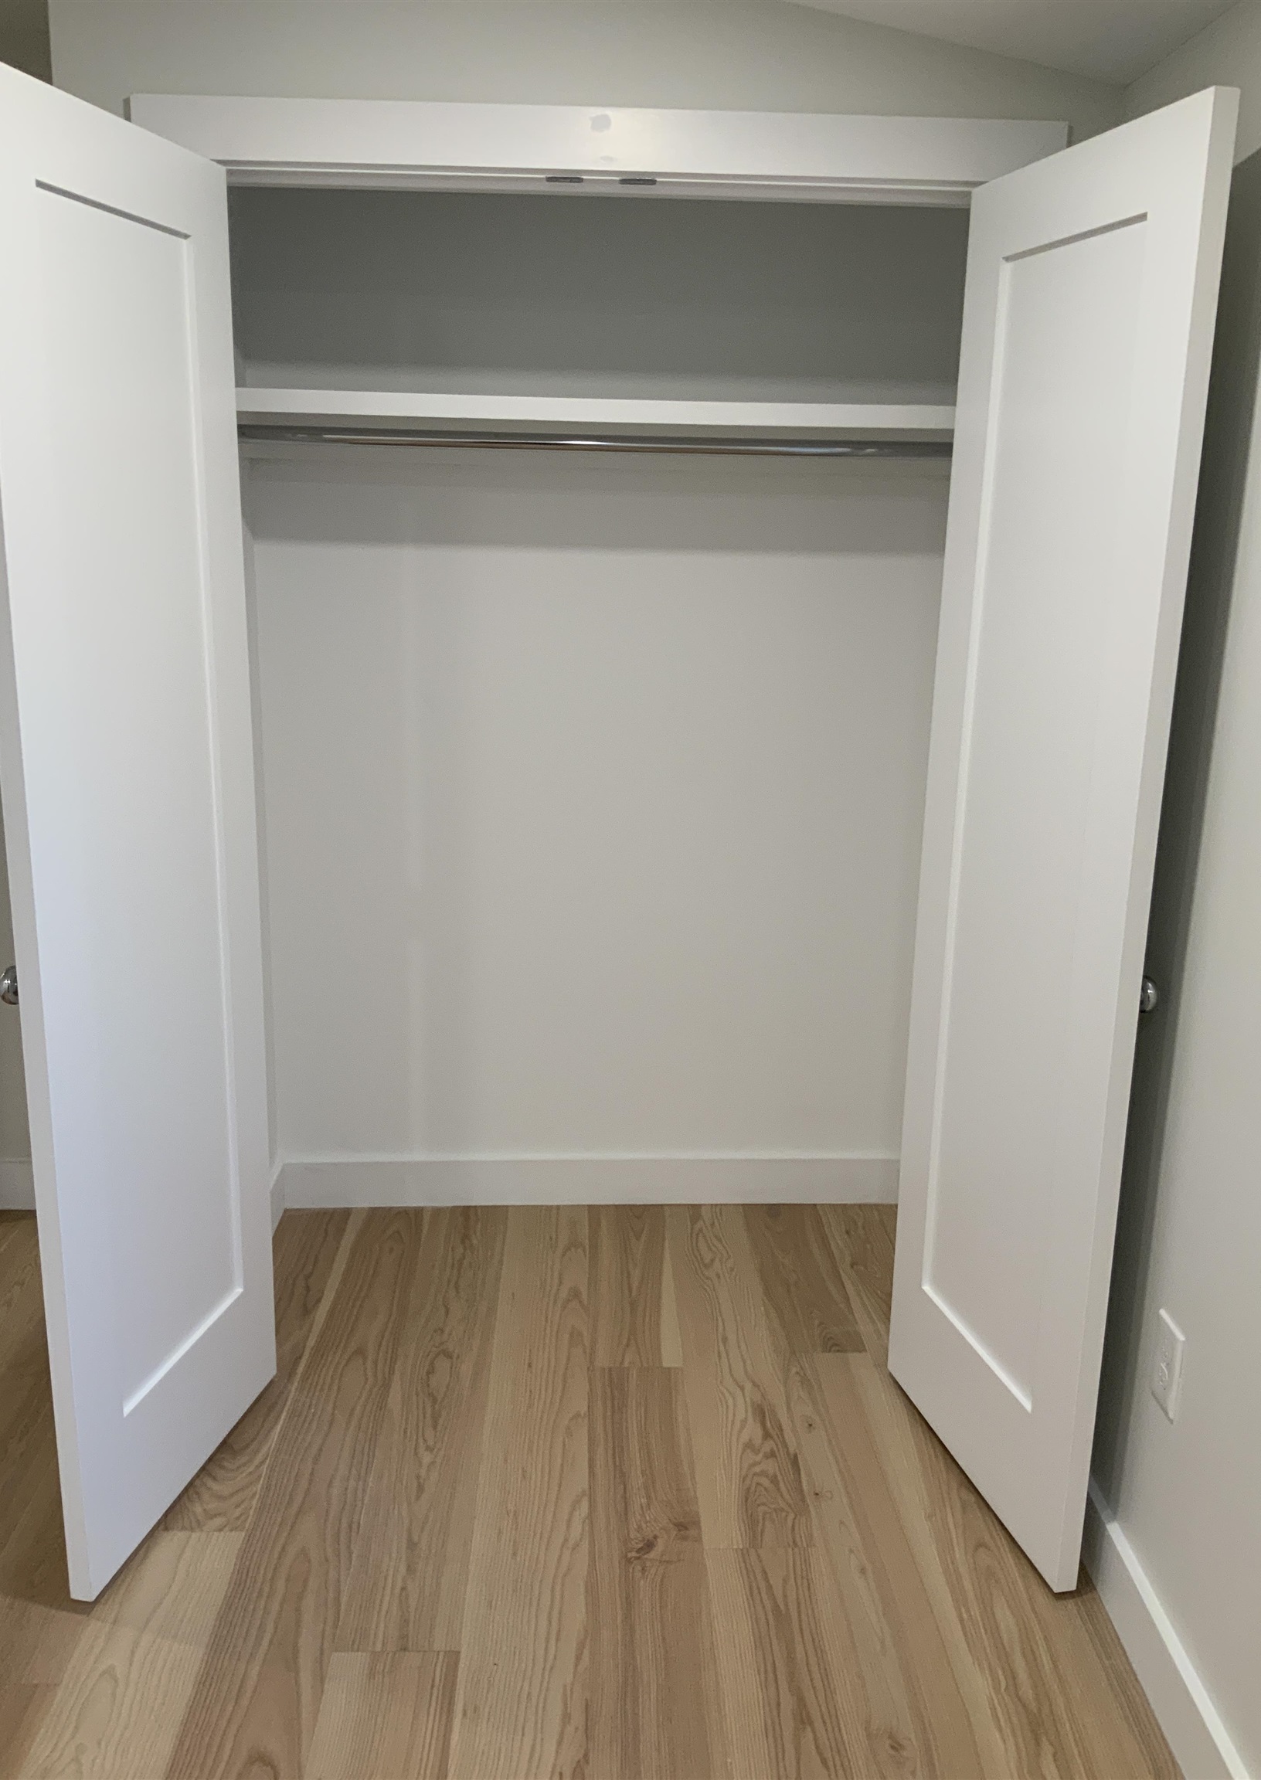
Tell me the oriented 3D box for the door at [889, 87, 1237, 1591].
[{"bbox_3d":[0.596,-0.015,2.255,0.036,2.032,0.609,-2,15,-14],"label":"door"}]

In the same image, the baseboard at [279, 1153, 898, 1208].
[{"bbox_3d":[-0.062,0.670,3.437,1.465,0.120,0.018,0,14,-3],"label":"baseboard"}]

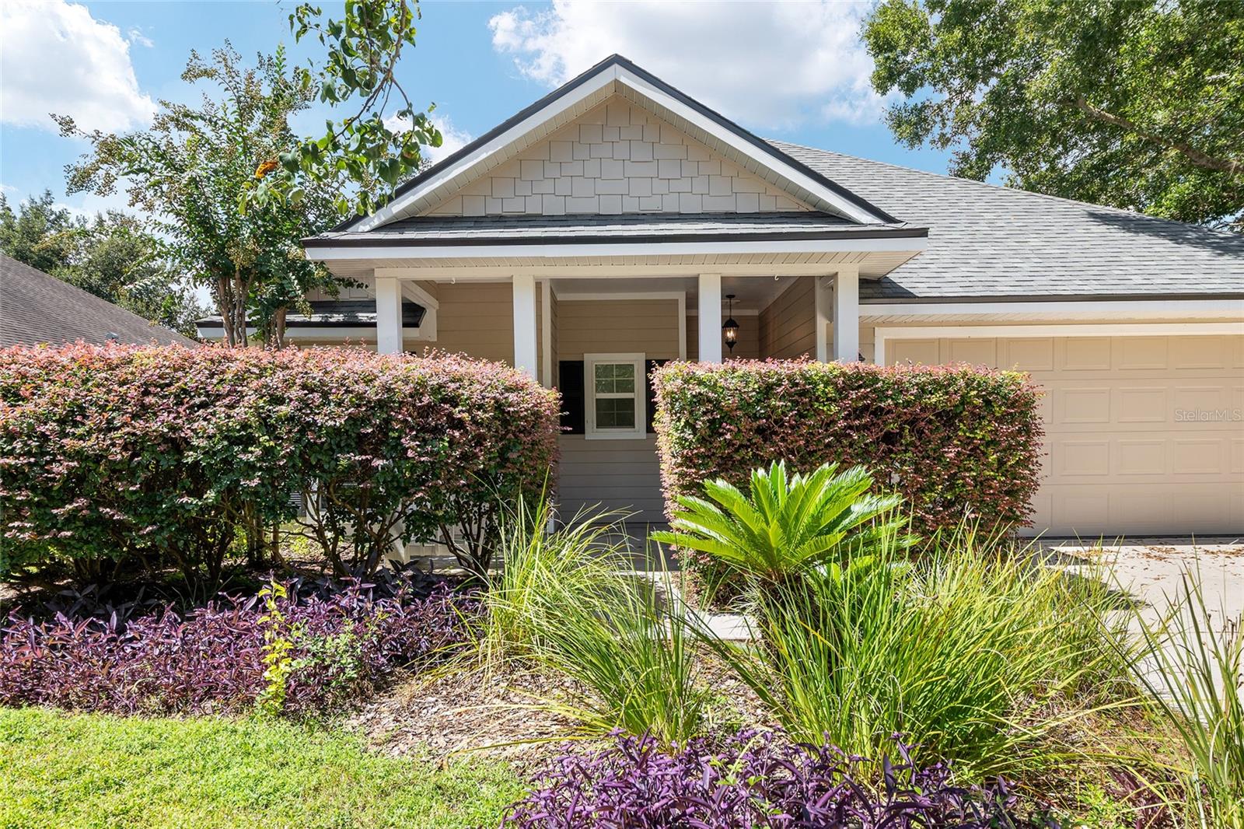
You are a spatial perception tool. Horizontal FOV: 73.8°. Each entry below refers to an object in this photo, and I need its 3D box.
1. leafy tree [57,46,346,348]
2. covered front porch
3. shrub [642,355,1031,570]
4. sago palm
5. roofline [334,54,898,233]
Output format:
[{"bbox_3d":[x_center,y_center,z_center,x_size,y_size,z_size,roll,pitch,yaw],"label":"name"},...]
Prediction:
[{"bbox_3d":[-3.950,-1.050,7.900,2.750,4.800,2.600,-1,0,1],"label":"leafy tree"},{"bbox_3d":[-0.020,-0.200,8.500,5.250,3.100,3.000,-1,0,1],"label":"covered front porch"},{"bbox_3d":[1.620,0.460,6.200,2.750,1.680,1.000,-1,0,1],"label":"shrub"},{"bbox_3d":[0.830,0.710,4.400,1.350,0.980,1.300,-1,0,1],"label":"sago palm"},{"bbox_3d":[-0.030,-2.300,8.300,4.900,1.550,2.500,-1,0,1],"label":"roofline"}]

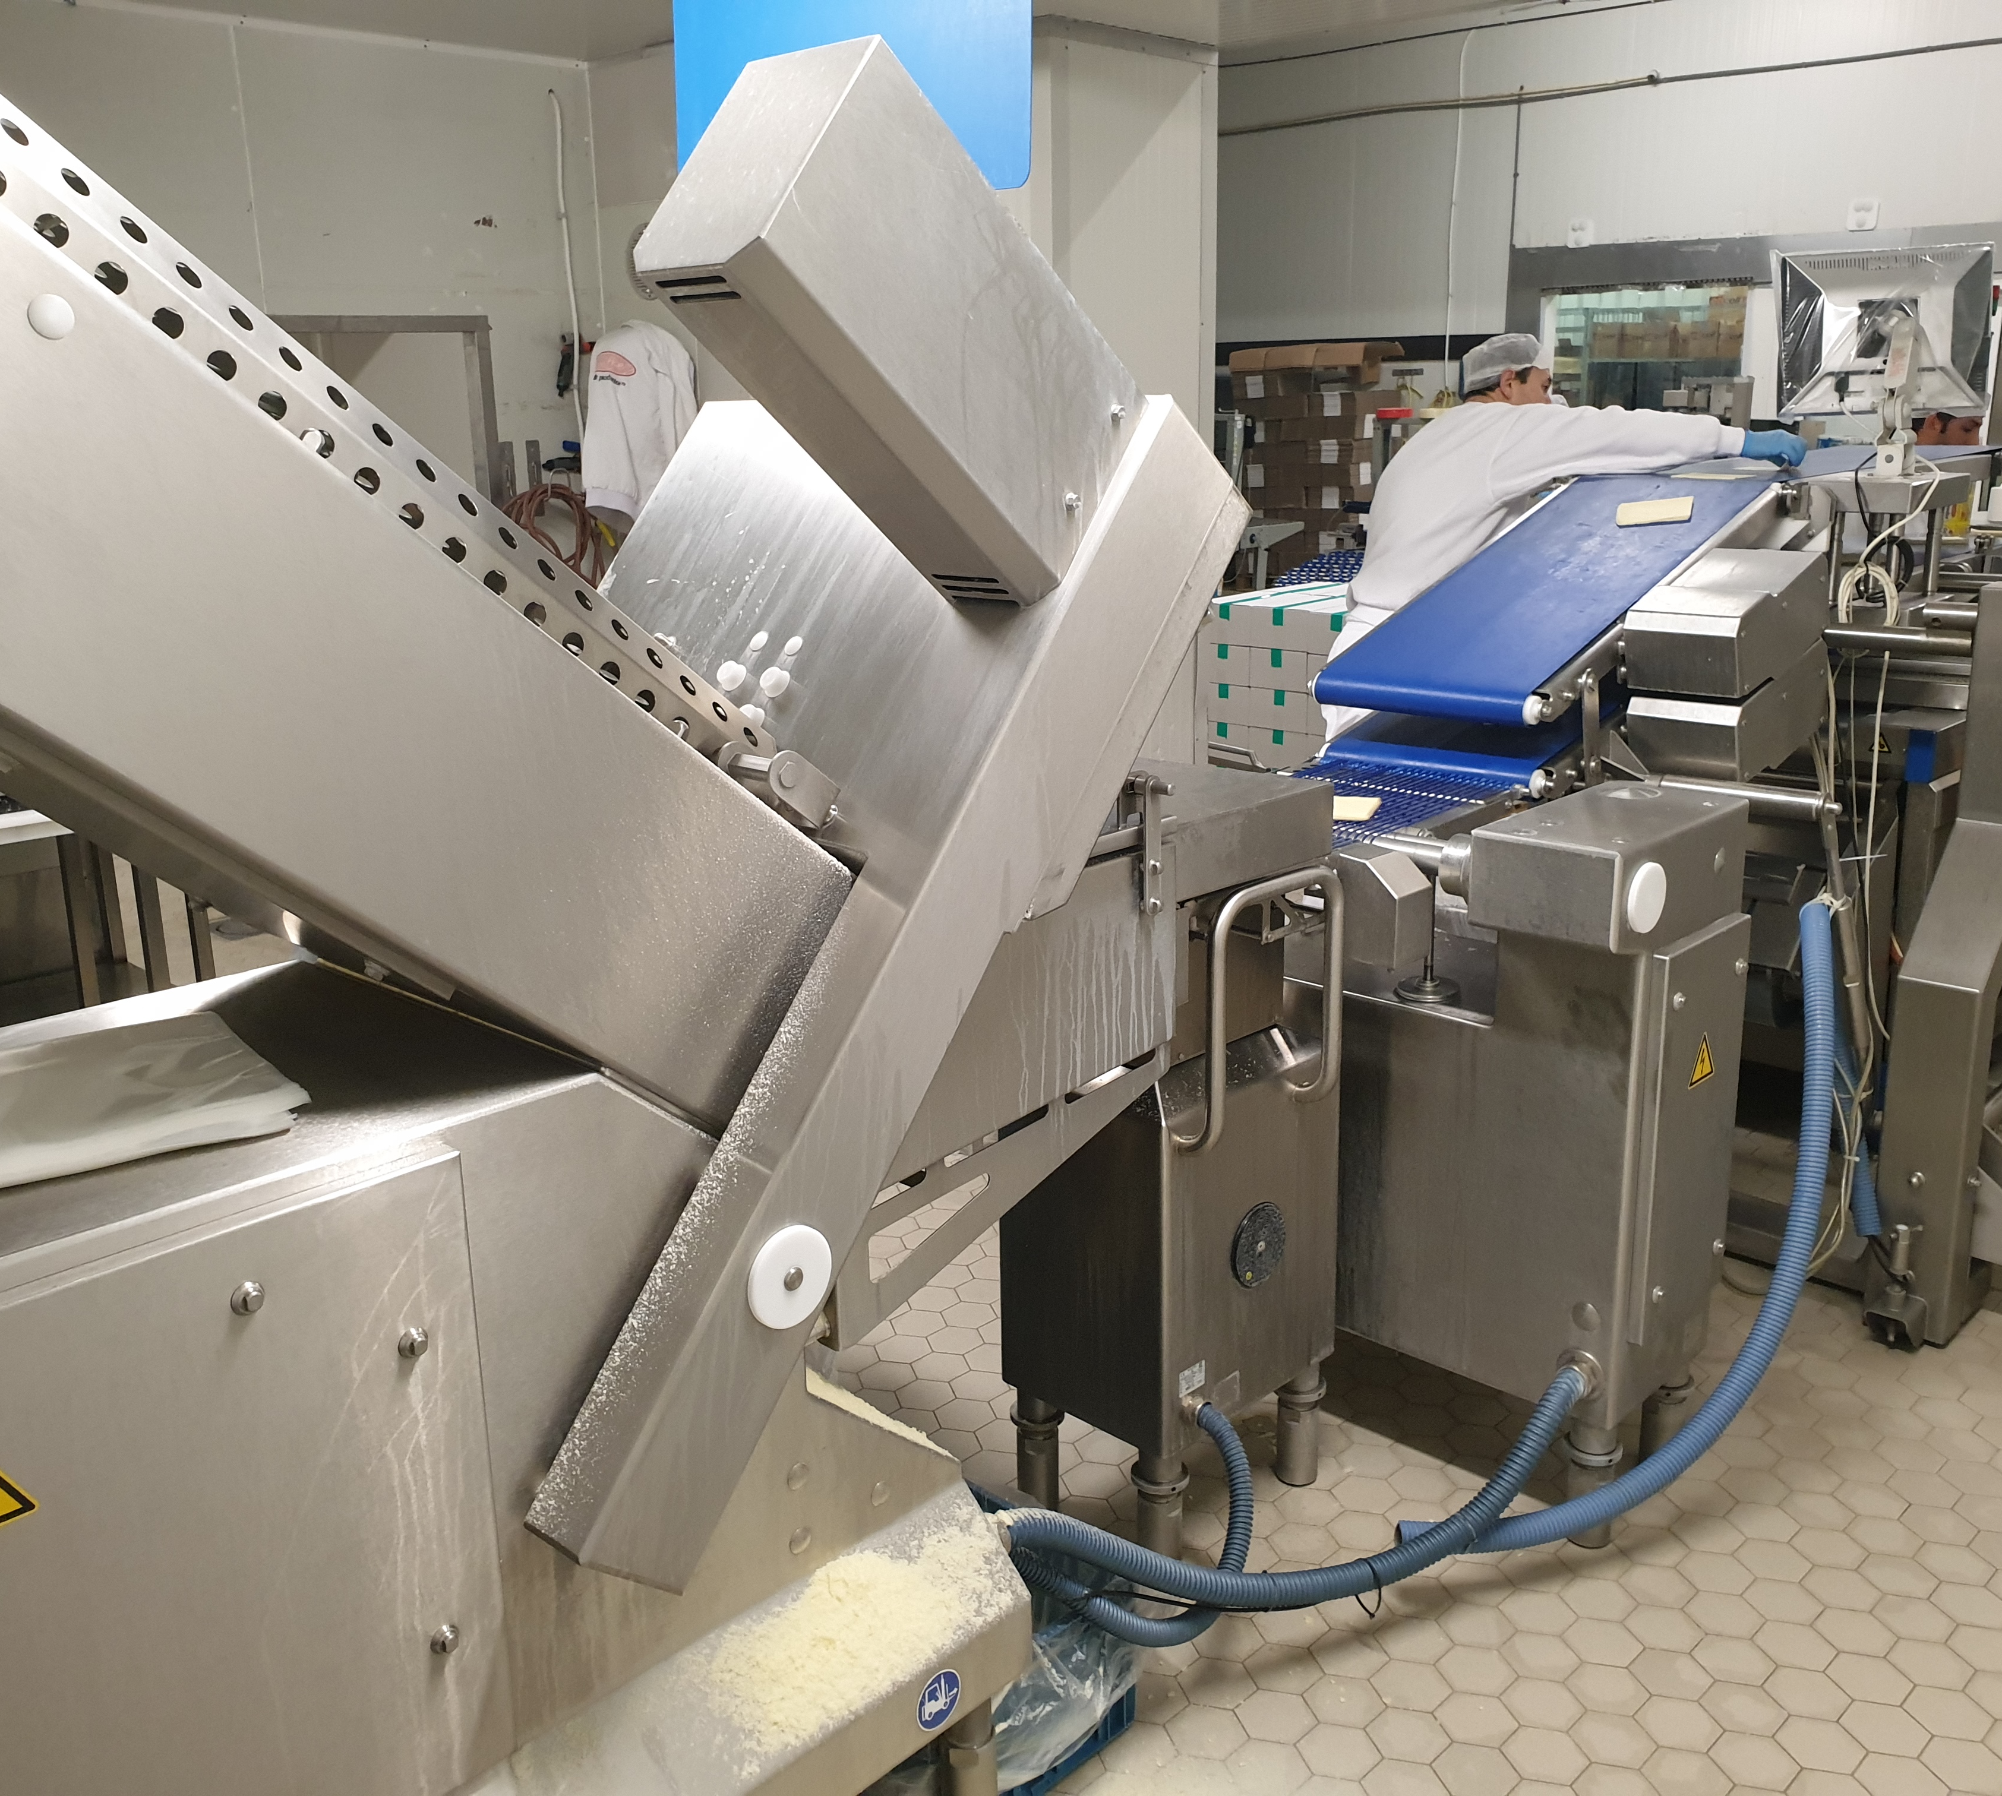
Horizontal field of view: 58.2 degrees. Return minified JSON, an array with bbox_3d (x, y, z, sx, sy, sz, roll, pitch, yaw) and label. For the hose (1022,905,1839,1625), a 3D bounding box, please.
[{"bbox_3d":[0.766,0.583,2.660,1.774,0.906,0.327,-12,18,-35],"label":"hose"}]

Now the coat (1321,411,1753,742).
[{"bbox_3d":[1.230,-0.757,4.100,0.950,0.740,0.550,-4,14,-11],"label":"coat"}]

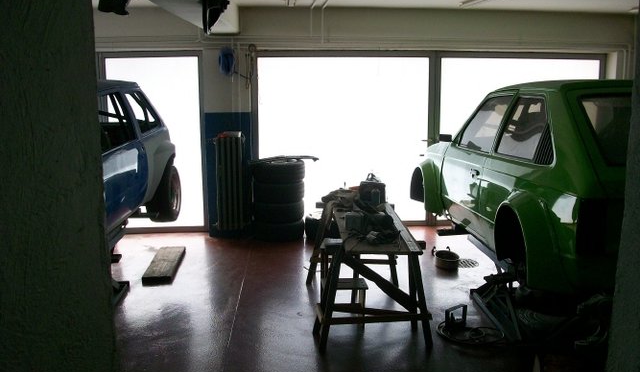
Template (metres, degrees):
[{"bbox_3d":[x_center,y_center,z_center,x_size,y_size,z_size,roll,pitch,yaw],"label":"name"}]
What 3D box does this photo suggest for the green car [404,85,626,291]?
[{"bbox_3d":[1.940,-0.215,5.060,1.680,1.180,3.800,-1,7,-3],"label":"green car"}]

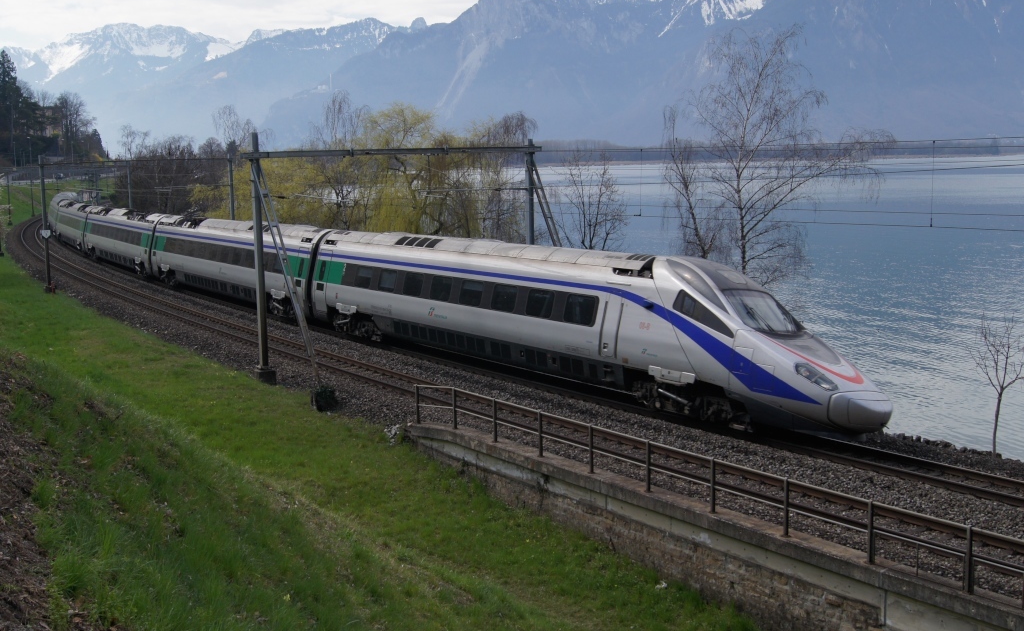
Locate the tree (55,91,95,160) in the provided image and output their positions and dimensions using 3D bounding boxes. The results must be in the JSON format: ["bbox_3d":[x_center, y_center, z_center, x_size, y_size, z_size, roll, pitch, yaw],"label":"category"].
[{"bbox_3d":[-109.672,-47.338,235.169,10.020,17.200,10.020,-5,10,-24],"label":"tree"}]

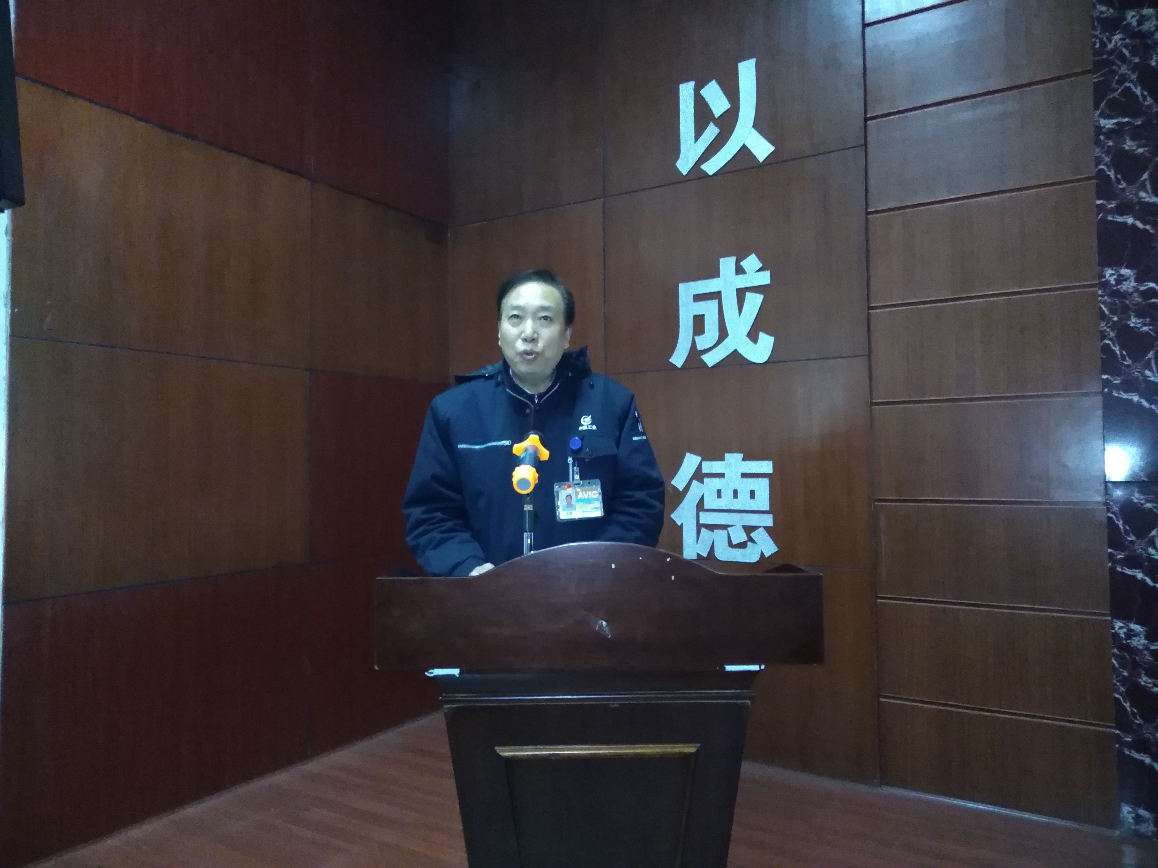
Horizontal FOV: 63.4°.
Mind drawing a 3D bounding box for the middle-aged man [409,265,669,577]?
[{"bbox_3d":[-0.093,0.493,2.046,0.580,1.720,0.430,0,-2,-1],"label":"middle-aged man"}]

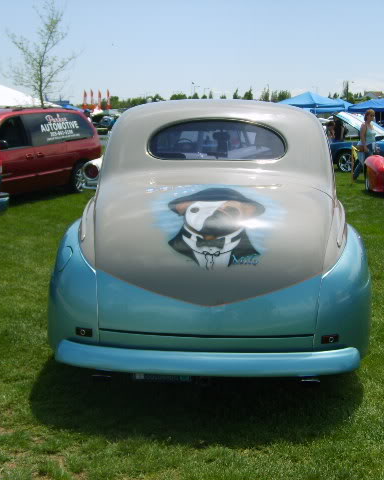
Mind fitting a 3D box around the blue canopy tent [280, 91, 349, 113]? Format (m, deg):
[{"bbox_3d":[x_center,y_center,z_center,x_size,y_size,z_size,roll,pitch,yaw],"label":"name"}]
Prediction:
[{"bbox_3d":[6.928,-7.368,38.808,3.050,3.000,3.050,-5,12,-26],"label":"blue canopy tent"}]

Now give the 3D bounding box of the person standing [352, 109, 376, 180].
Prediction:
[{"bbox_3d":[4.041,-2.179,14.962,0.500,1.620,0.500,5,12,22],"label":"person standing"}]

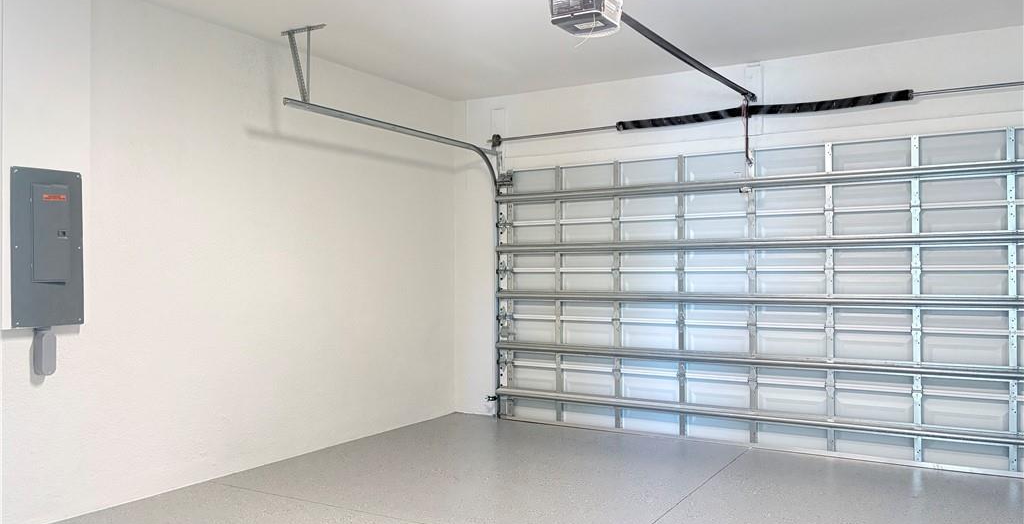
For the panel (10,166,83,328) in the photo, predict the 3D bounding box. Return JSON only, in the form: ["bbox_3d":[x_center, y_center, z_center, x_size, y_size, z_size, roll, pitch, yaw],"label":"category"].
[{"bbox_3d":[-2.720,-0.082,4.489,0.069,0.910,0.407,-1,-1,31],"label":"panel"}]

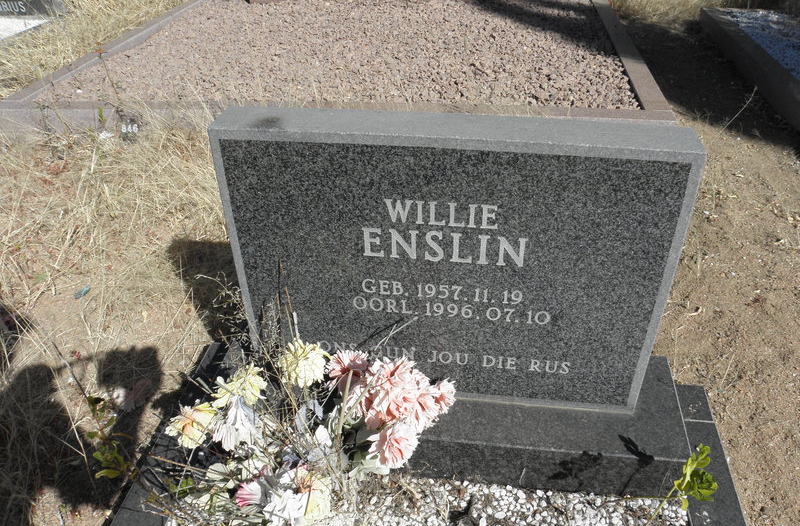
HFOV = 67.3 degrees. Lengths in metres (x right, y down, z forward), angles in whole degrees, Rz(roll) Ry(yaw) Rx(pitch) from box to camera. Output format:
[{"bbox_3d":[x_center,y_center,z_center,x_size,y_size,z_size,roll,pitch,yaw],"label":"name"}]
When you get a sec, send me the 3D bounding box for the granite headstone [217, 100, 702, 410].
[{"bbox_3d":[0.065,0.009,0.909,0.625,0.452,0.082,4,34,7],"label":"granite headstone"}]

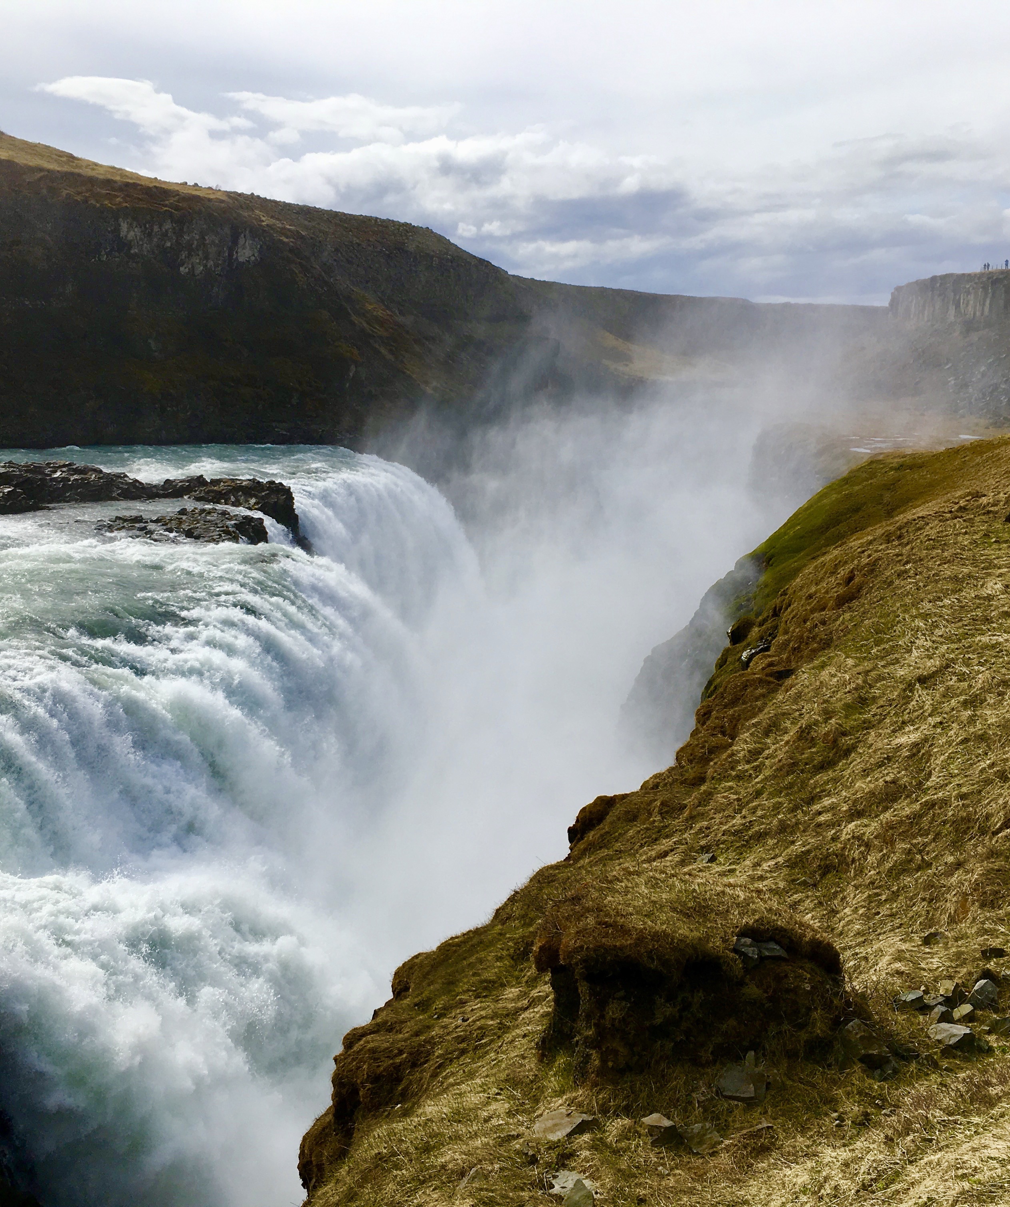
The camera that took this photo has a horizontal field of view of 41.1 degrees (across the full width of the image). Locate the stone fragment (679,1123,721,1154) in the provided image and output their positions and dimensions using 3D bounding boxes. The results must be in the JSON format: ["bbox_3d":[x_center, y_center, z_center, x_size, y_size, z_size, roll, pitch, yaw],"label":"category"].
[{"bbox_3d":[1.423,3.892,9.800,0.300,0.150,0.230,2,12,9],"label":"stone fragment"}]

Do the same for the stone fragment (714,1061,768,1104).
[{"bbox_3d":[1.864,3.773,10.632,0.400,0.200,0.320,1,13,10],"label":"stone fragment"}]

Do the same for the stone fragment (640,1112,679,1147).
[{"bbox_3d":[1.200,4.068,10.423,0.290,0.170,0.230,1,13,7],"label":"stone fragment"}]

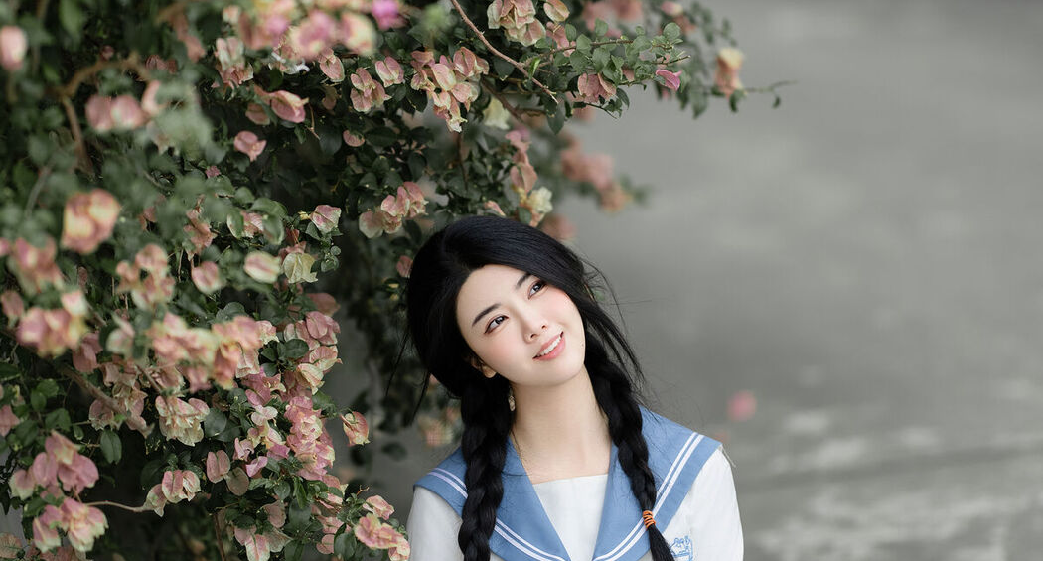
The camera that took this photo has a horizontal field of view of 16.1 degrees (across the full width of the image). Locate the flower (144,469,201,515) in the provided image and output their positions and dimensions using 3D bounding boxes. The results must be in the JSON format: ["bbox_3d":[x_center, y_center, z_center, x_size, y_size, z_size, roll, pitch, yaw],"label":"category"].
[{"bbox_3d":[-0.394,0.239,4.170,0.065,0.052,0.045,-2,10,-10],"label":"flower"}]

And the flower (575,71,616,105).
[{"bbox_3d":[0.084,-0.219,4.200,0.043,0.039,0.036,-1,8,-10],"label":"flower"}]

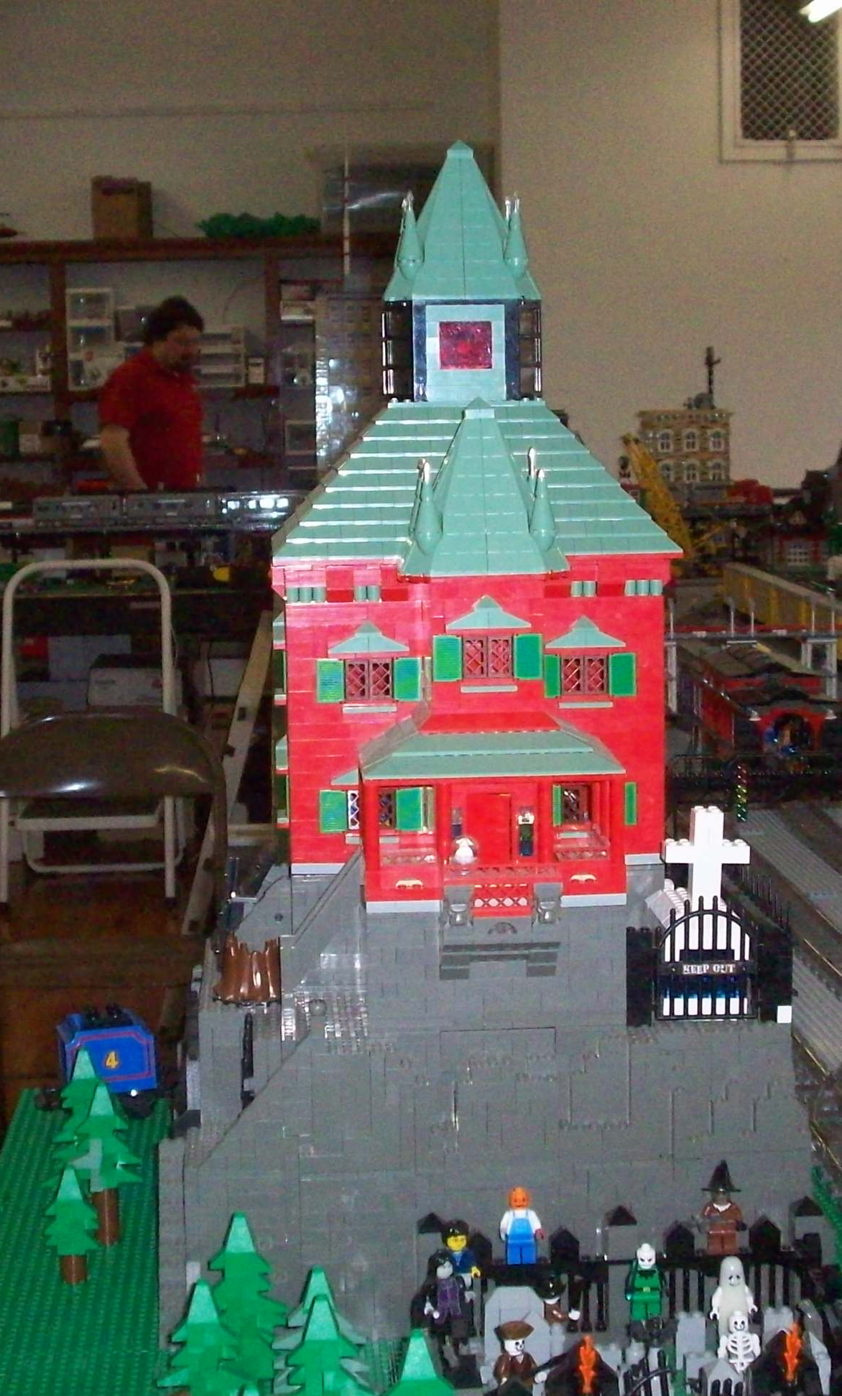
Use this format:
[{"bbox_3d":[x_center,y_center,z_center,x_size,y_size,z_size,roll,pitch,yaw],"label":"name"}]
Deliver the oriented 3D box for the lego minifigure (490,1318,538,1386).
[{"bbox_3d":[0.049,0.343,1.273,0.025,0.046,0.018,-4,8,-21],"label":"lego minifigure"}]

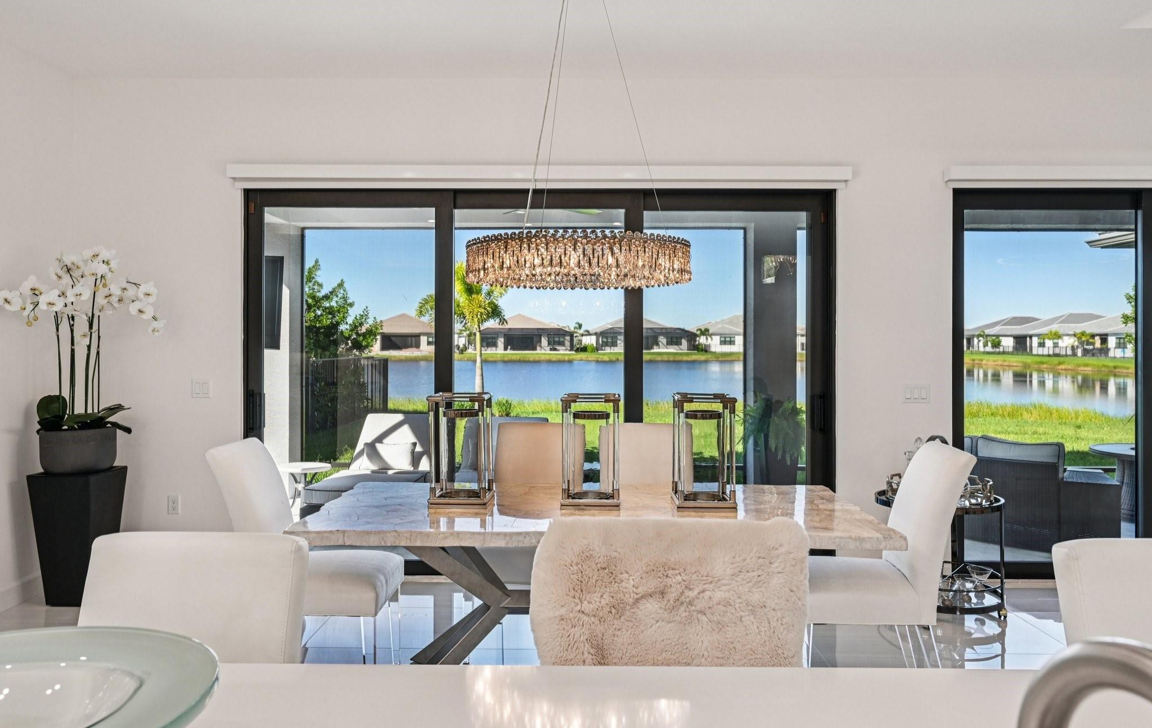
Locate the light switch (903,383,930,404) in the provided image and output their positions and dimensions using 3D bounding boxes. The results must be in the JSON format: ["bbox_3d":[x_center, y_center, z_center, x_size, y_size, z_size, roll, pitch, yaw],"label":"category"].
[{"bbox_3d":[2.059,0.180,4.640,0.165,0.117,0.012,0,1,0],"label":"light switch"}]

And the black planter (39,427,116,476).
[{"bbox_3d":[-2.828,0.481,4.360,0.370,0.235,0.370,0,1,0],"label":"black planter"}]

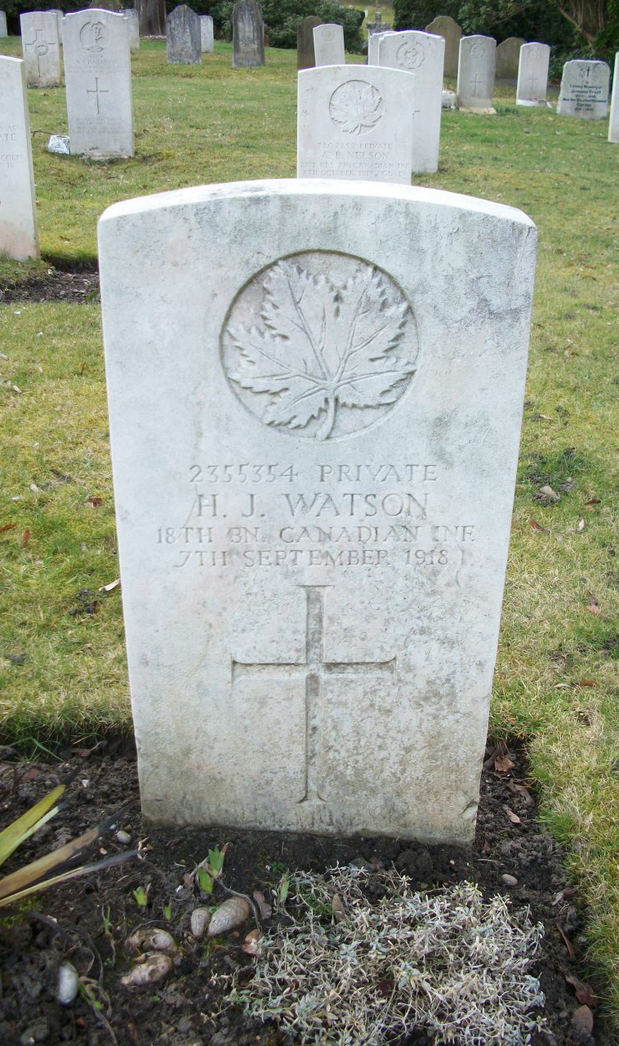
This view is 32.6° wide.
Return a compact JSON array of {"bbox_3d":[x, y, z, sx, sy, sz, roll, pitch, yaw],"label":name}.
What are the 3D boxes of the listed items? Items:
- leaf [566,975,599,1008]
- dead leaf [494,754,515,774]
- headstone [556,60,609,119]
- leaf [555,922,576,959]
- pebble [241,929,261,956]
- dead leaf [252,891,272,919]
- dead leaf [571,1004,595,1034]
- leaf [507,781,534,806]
[{"bbox_3d":[0.263,0.450,1.017,0.017,0.010,0.036,-15,30,-28],"label":"leaf"},{"bbox_3d":[0.244,0.300,1.316,0.023,0.012,0.026,-4,27,-10],"label":"dead leaf"},{"bbox_3d":[2.865,-4.537,11.068,0.490,0.580,0.090,3,26,5],"label":"headstone"},{"bbox_3d":[0.259,0.424,1.072,0.010,0.009,0.042,-5,27,-11],"label":"leaf"},{"bbox_3d":[-0.058,0.420,1.057,0.019,0.015,0.024,2,26,2],"label":"pebble"},{"bbox_3d":[-0.049,0.399,1.105,0.015,0.010,0.031,-8,28,-17],"label":"dead leaf"},{"bbox_3d":[0.255,0.463,0.989,0.020,0.008,0.028,10,28,19],"label":"dead leaf"},{"bbox_3d":[0.253,0.325,1.267,0.017,0.011,0.038,-12,29,-25],"label":"leaf"}]

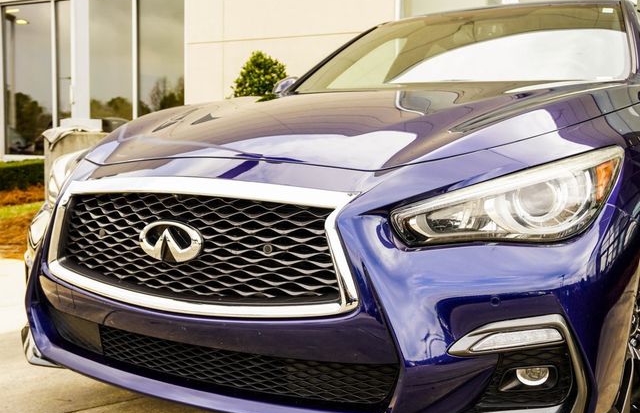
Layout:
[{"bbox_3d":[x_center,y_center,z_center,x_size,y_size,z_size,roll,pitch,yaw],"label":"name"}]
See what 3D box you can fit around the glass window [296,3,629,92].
[{"bbox_3d":[0.573,-0.662,2.953,1.370,0.180,0.880,3,37,31],"label":"glass window"}]

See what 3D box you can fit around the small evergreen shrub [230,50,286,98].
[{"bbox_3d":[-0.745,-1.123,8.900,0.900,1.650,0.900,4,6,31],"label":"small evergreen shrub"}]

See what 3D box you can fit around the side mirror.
[{"bbox_3d":[-0.133,-0.551,3.452,0.240,0.160,0.160,3,6,31],"label":"side mirror"}]

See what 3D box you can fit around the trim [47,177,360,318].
[{"bbox_3d":[-0.293,0.078,1.572,0.880,0.300,0.150,3,6,31],"label":"trim"}]

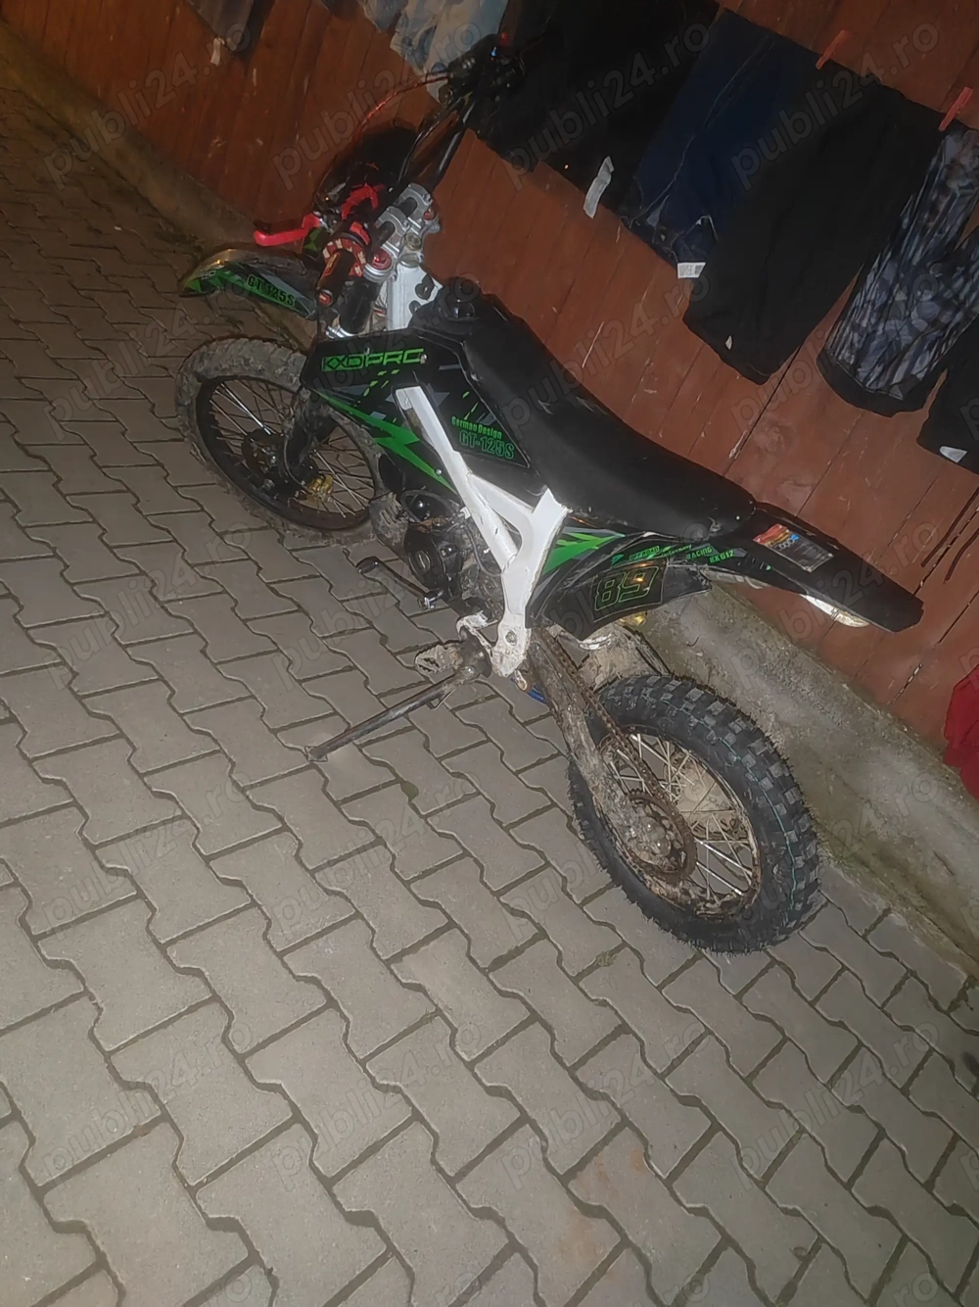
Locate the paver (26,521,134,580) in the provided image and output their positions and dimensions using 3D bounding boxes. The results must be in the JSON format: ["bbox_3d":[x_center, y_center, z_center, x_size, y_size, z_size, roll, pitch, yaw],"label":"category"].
[{"bbox_3d":[-0.869,-0.193,2.171,0.198,0.066,0.164,43,35,25],"label":"paver"}]

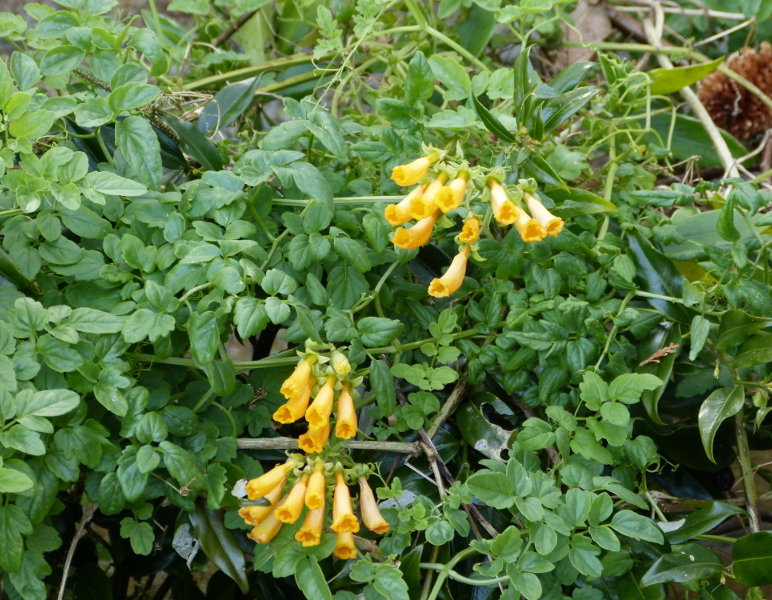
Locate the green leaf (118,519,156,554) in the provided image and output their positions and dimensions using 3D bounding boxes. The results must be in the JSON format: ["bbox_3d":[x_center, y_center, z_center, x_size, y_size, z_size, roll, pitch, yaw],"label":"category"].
[{"bbox_3d":[-0.138,0.131,2.400,0.020,0.021,0.004,-14,-23,-6],"label":"green leaf"}]

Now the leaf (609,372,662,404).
[{"bbox_3d":[0.119,0.043,2.061,0.026,0.006,0.015,-22,62,-12],"label":"leaf"}]

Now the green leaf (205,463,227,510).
[{"bbox_3d":[-0.093,0.102,2.380,0.013,0.027,0.006,-6,-22,13],"label":"green leaf"}]

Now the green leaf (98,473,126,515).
[{"bbox_3d":[-0.150,0.106,2.380,0.015,0.025,0.005,7,-23,3],"label":"green leaf"}]

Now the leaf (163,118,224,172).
[{"bbox_3d":[-0.096,-0.076,2.182,0.049,0.009,0.019,45,60,5],"label":"leaf"}]

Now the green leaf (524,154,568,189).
[{"bbox_3d":[0.083,-0.067,2.250,0.030,0.006,0.011,38,61,8],"label":"green leaf"}]

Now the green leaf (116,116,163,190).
[{"bbox_3d":[-0.125,-0.074,2.200,0.019,0.007,0.044,-20,70,-15],"label":"green leaf"}]

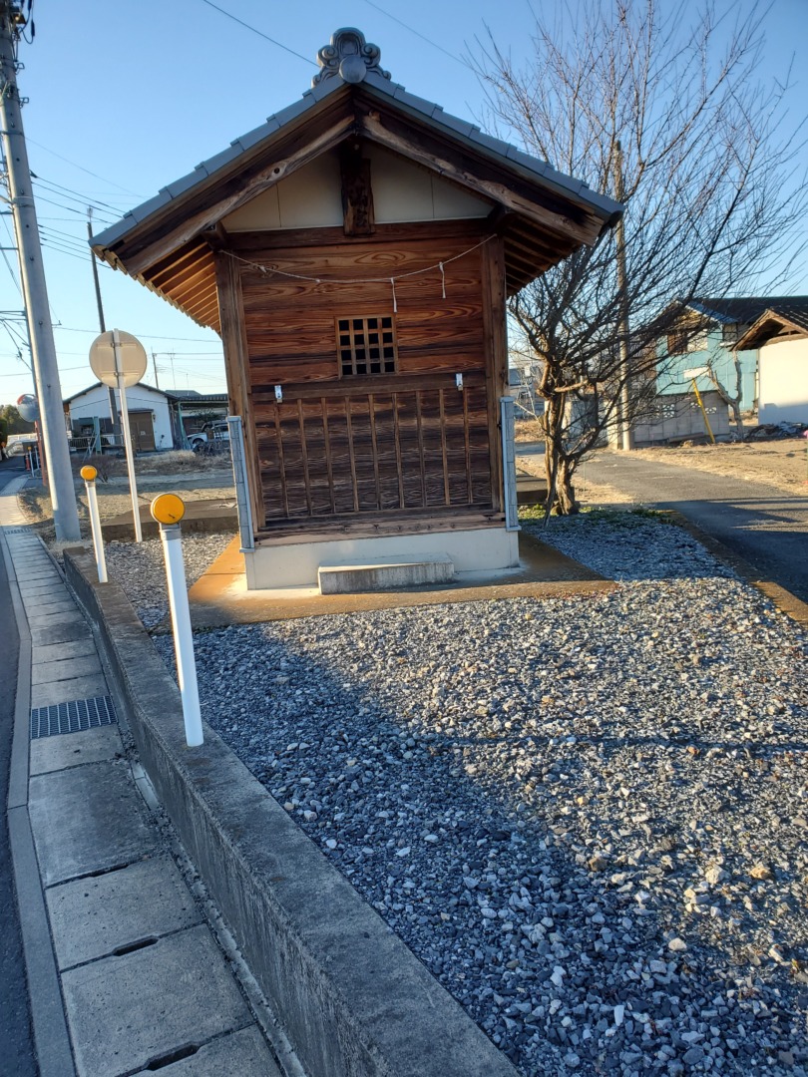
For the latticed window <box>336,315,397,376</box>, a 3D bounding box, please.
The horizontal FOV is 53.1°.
[{"bbox_3d":[-0.262,-1.357,5.725,0.425,0.420,0.050,-4,9,-4],"label":"latticed window"}]

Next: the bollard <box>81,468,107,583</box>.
[{"bbox_3d":[-2.414,-0.110,6.358,0.120,0.920,0.080,-6,10,-16],"label":"bollard"}]

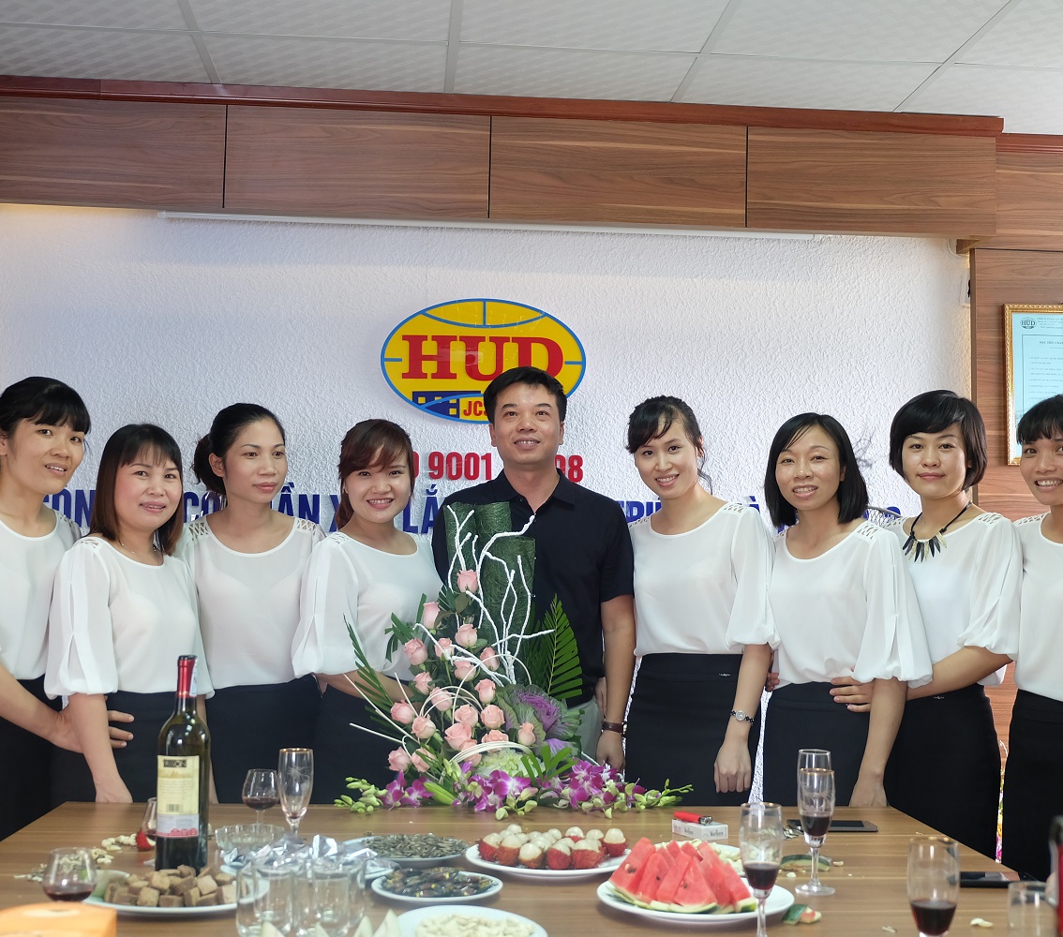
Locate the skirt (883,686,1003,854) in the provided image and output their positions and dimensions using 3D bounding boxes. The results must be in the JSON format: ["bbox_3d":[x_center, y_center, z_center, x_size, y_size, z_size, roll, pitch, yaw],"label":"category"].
[{"bbox_3d":[0.832,0.727,2.951,0.310,0.540,0.230,-2,-5,34],"label":"skirt"}]

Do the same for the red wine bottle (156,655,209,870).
[{"bbox_3d":[-0.501,0.431,2.038,0.078,0.315,0.078,1,-4,-4],"label":"red wine bottle"}]

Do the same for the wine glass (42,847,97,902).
[{"bbox_3d":[-0.556,0.517,1.688,0.065,0.112,0.065,1,-4,-4],"label":"wine glass"}]

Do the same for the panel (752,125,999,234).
[{"bbox_3d":[0.923,-0.776,3.830,0.689,0.275,0.030,1,-4,-4],"label":"panel"}]

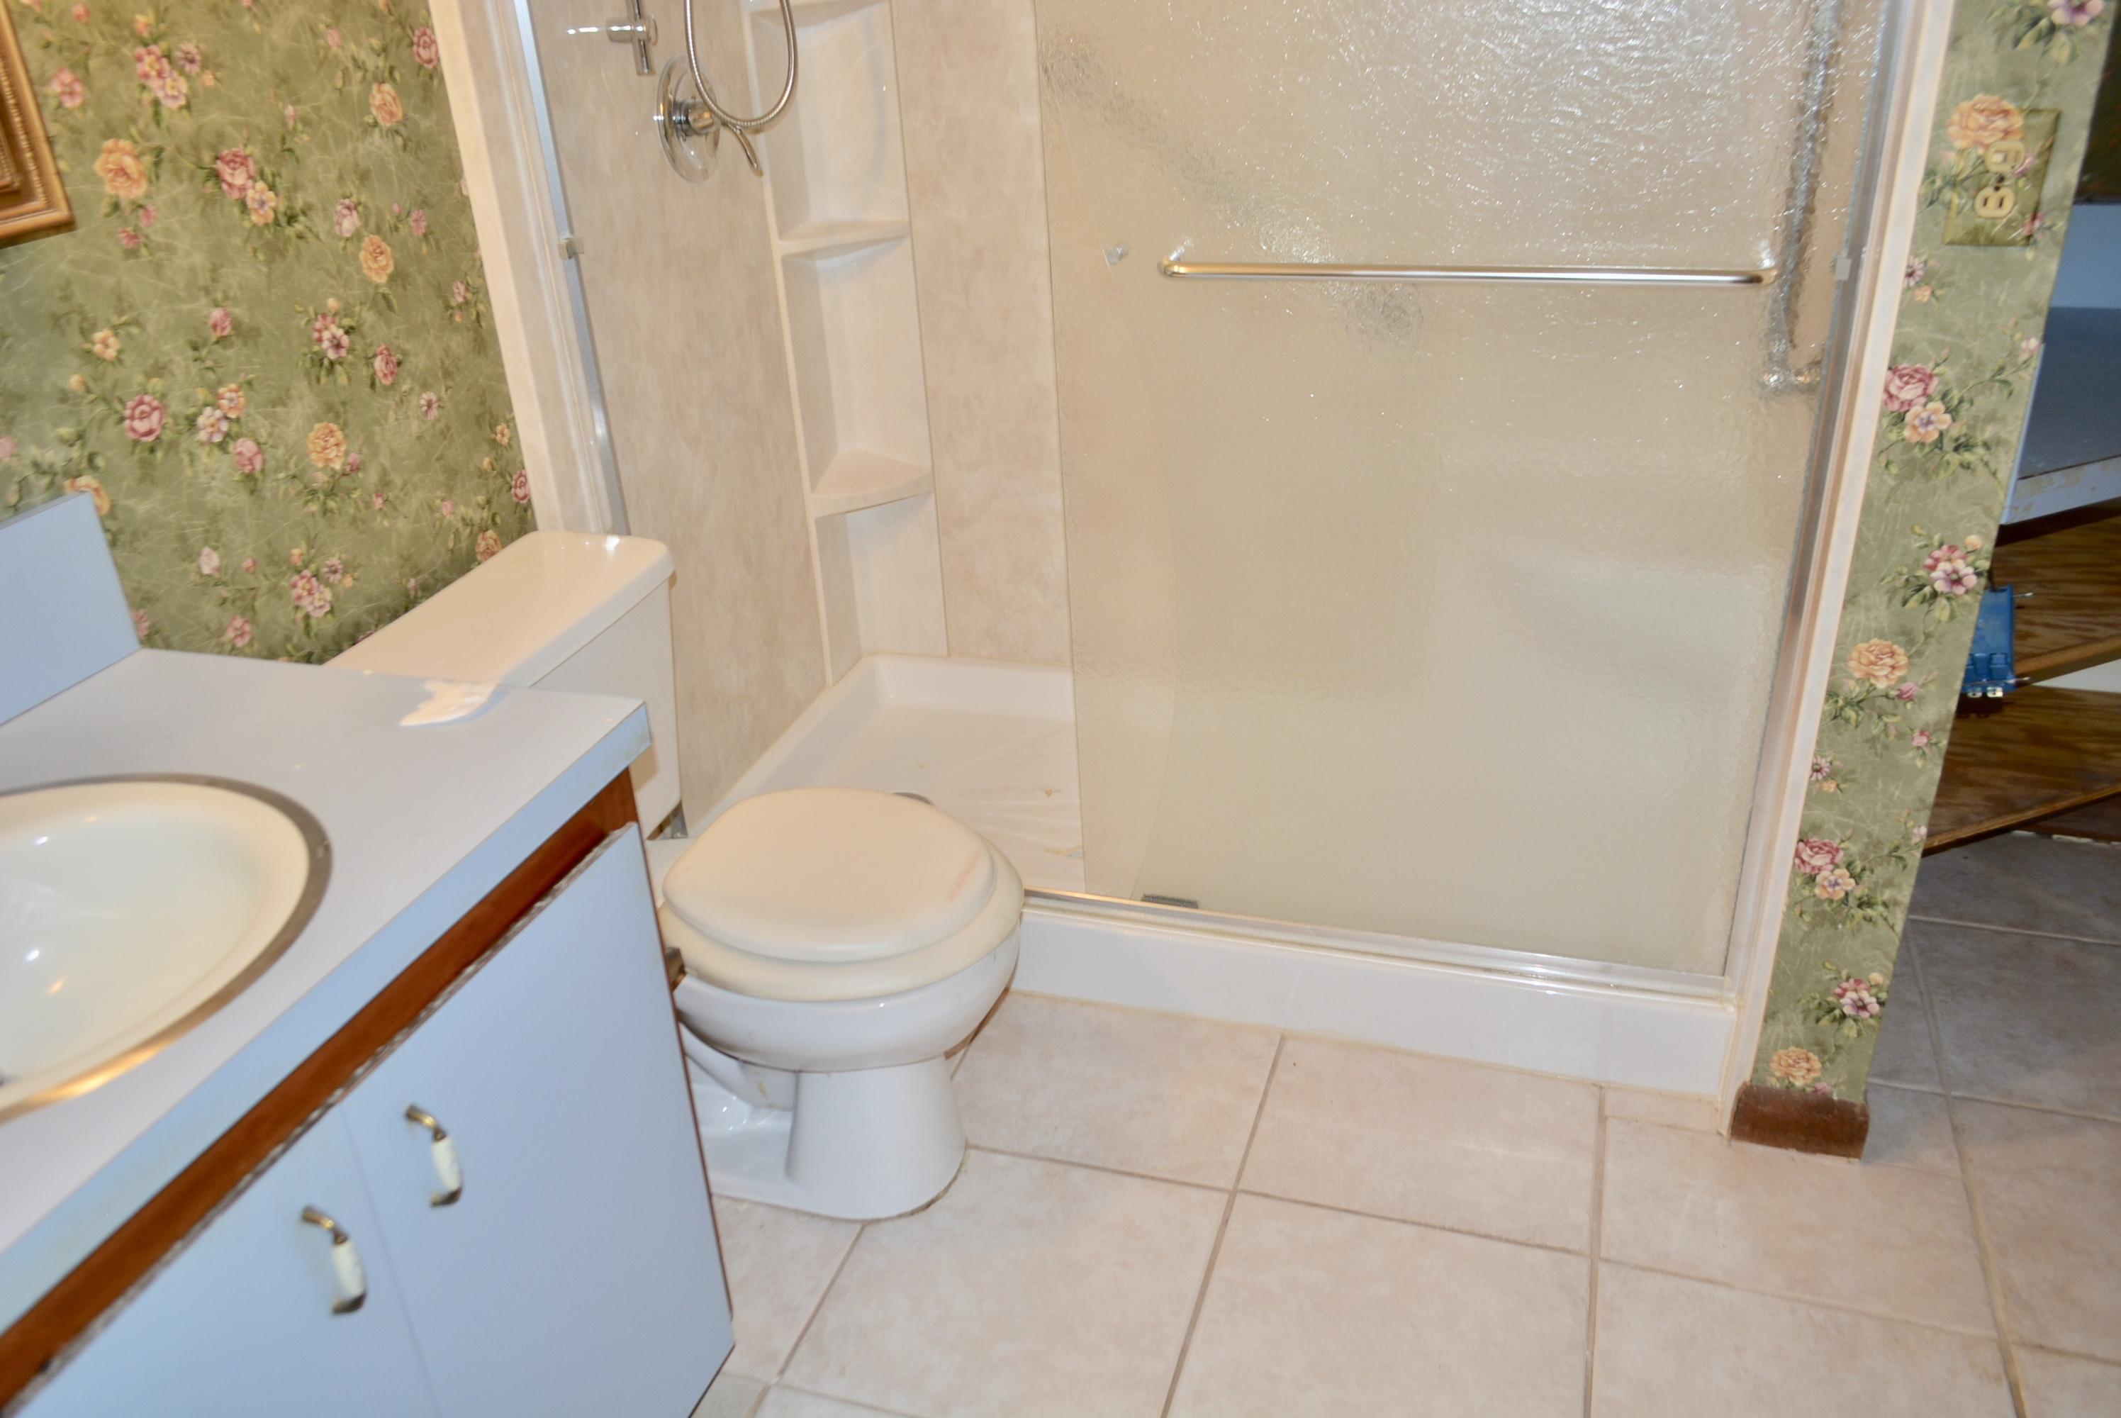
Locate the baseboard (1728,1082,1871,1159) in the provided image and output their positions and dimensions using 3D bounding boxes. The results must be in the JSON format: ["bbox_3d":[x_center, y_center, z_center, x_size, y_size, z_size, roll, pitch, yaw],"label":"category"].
[{"bbox_3d":[0.883,0.489,1.902,0.149,0.088,0.017,6,28,18],"label":"baseboard"}]

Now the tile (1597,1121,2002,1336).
[{"bbox_3d":[0.829,0.587,1.822,0.400,0.010,0.240,6,28,18],"label":"tile"}]

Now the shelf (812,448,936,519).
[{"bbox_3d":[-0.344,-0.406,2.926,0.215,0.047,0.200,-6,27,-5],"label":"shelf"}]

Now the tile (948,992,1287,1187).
[{"bbox_3d":[0.065,0.492,2.093,0.400,0.010,0.300,6,28,18],"label":"tile"}]

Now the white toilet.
[{"bbox_3d":[-0.397,0.229,1.887,0.735,0.690,0.520,6,28,18],"label":"white toilet"}]

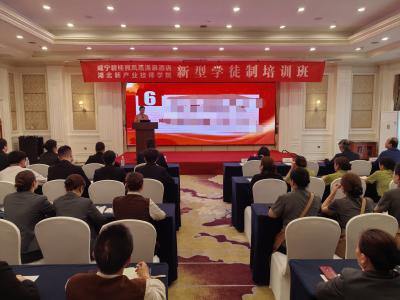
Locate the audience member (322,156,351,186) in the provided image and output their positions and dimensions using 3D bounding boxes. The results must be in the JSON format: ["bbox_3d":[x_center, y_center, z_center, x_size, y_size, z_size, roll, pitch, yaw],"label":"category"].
[{"bbox_3d":[1.870,0.673,4.404,0.520,1.200,0.720,-2,7,-14],"label":"audience member"}]

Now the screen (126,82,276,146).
[{"bbox_3d":[0.040,-1.337,11.724,5.640,2.340,0.100,0,6,1],"label":"screen"}]

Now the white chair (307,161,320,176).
[{"bbox_3d":[1.893,0.620,5.841,0.460,0.920,0.560,-1,7,-2],"label":"white chair"}]

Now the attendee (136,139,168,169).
[{"bbox_3d":[-0.891,0.456,5.914,0.540,1.300,0.780,0,6,-2],"label":"attendee"}]

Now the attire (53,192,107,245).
[{"bbox_3d":[-1.138,0.683,2.998,0.510,0.610,0.460,0,7,4],"label":"attire"}]

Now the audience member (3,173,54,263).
[{"bbox_3d":[-1.614,0.805,3.013,0.480,1.250,0.780,0,6,6],"label":"audience member"}]

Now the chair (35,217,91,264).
[{"bbox_3d":[-1.151,0.986,2.902,0.460,0.920,0.560,-1,7,-2],"label":"chair"}]

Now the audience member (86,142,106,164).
[{"bbox_3d":[-1.850,0.468,5.941,0.520,1.260,0.720,0,6,2],"label":"audience member"}]

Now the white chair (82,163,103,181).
[{"bbox_3d":[-1.815,0.671,5.643,0.460,0.940,0.560,0,6,-2],"label":"white chair"}]

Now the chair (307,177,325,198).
[{"bbox_3d":[1.406,0.801,4.348,0.460,0.940,0.560,0,6,-2],"label":"chair"}]

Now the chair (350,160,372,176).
[{"bbox_3d":[2.855,0.614,5.831,0.460,0.920,0.560,-1,7,-2],"label":"chair"}]

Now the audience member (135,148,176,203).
[{"bbox_3d":[-0.662,0.618,4.550,0.560,1.260,0.780,-1,7,-2],"label":"audience member"}]

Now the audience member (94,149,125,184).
[{"bbox_3d":[-1.286,0.635,4.527,0.520,1.240,0.780,-1,7,-2],"label":"audience member"}]

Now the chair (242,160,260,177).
[{"bbox_3d":[1.010,0.638,5.910,0.470,0.930,0.560,0,6,-1],"label":"chair"}]

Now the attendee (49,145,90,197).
[{"bbox_3d":[-1.809,0.615,4.466,0.550,1.310,0.780,0,6,6],"label":"attendee"}]

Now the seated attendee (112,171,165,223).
[{"bbox_3d":[-0.562,0.817,3.004,0.500,1.220,0.760,0,6,0],"label":"seated attendee"}]

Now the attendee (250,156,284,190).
[{"bbox_3d":[0.930,0.676,4.385,0.520,1.200,0.720,0,6,-2],"label":"attendee"}]

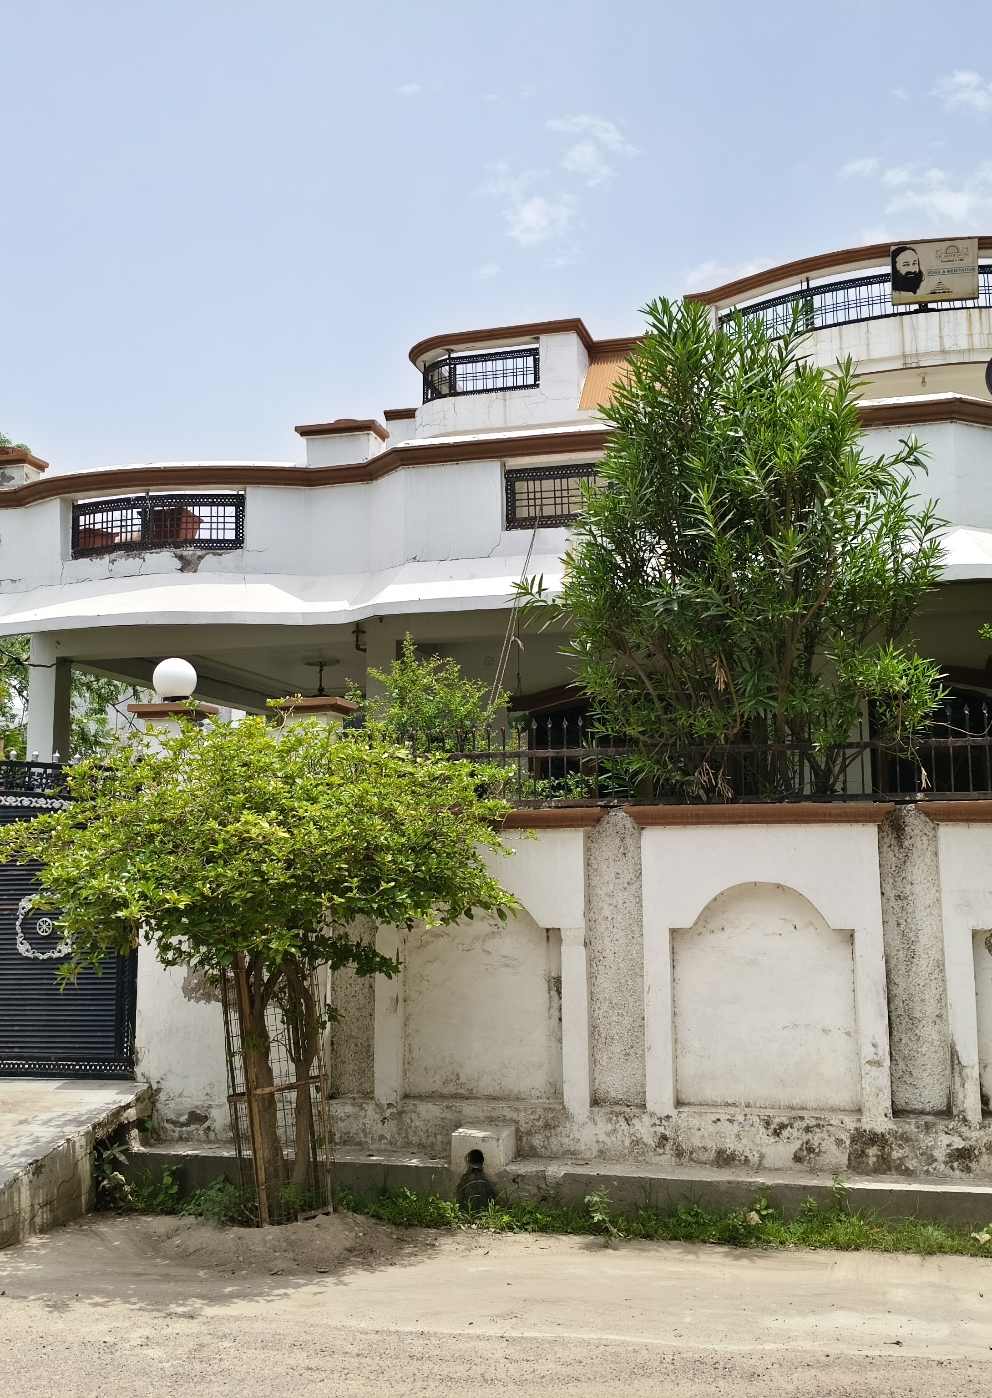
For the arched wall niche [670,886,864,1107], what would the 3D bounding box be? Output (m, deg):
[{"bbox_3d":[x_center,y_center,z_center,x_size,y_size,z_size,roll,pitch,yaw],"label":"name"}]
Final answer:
[{"bbox_3d":[1.329,1.463,6.918,0.889,1.100,0.110,-2,-6,12],"label":"arched wall niche"}]

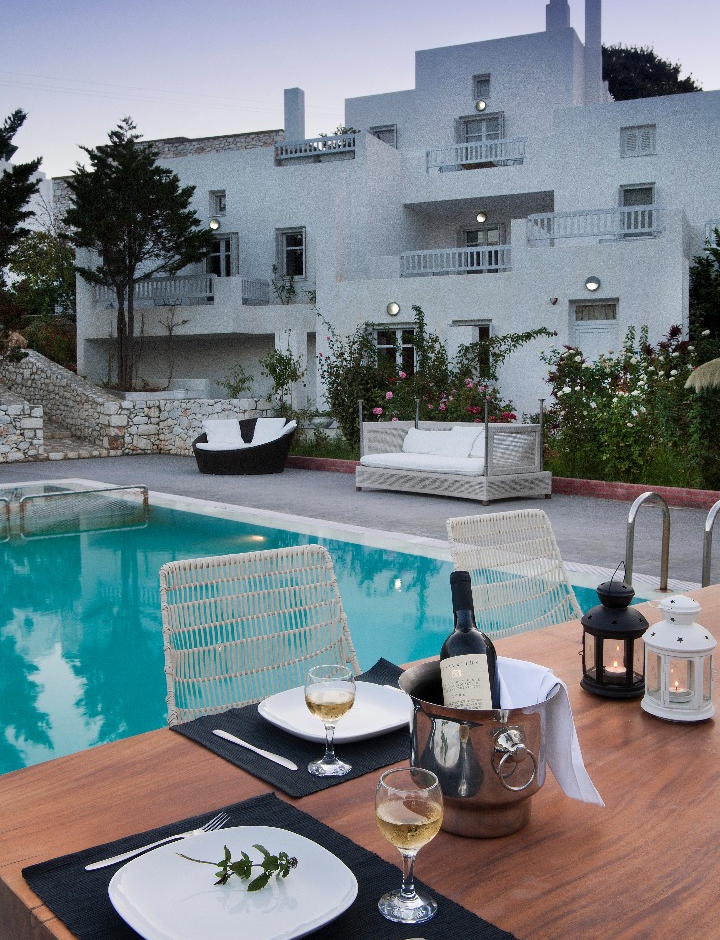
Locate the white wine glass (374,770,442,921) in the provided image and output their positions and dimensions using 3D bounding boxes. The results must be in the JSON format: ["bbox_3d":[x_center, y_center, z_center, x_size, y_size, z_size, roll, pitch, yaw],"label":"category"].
[{"bbox_3d":[0.055,0.425,1.091,0.076,0.149,0.076,0,5,0],"label":"white wine glass"}]

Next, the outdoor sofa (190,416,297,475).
[{"bbox_3d":[-1.680,-0.377,13.977,1.520,0.810,1.060,4,6,33],"label":"outdoor sofa"}]

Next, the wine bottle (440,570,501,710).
[{"bbox_3d":[0.157,0.293,1.328,0.076,0.300,0.076,-9,-5,31],"label":"wine bottle"}]

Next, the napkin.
[{"bbox_3d":[0.262,0.358,1.320,0.130,0.185,0.120,3,6,30],"label":"napkin"}]

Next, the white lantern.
[{"bbox_3d":[0.580,0.333,1.739,0.134,0.210,0.134,2,6,20],"label":"white lantern"}]

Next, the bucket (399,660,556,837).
[{"bbox_3d":[0.165,0.383,1.317,0.222,0.190,0.240,0,5,0],"label":"bucket"}]

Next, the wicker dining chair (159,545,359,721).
[{"bbox_3d":[-0.118,0.691,2.492,0.570,0.855,0.600,-4,7,-37],"label":"wicker dining chair"}]

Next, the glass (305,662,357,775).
[{"bbox_3d":[-0.046,0.387,1.485,0.079,0.150,0.079,0,5,0],"label":"glass"}]

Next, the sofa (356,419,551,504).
[{"bbox_3d":[1.075,-0.161,11.270,1.050,0.890,2.060,-5,7,-42],"label":"sofa"}]

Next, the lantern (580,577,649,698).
[{"bbox_3d":[0.499,0.318,1.867,0.133,0.213,0.133,1,6,14],"label":"lantern"}]

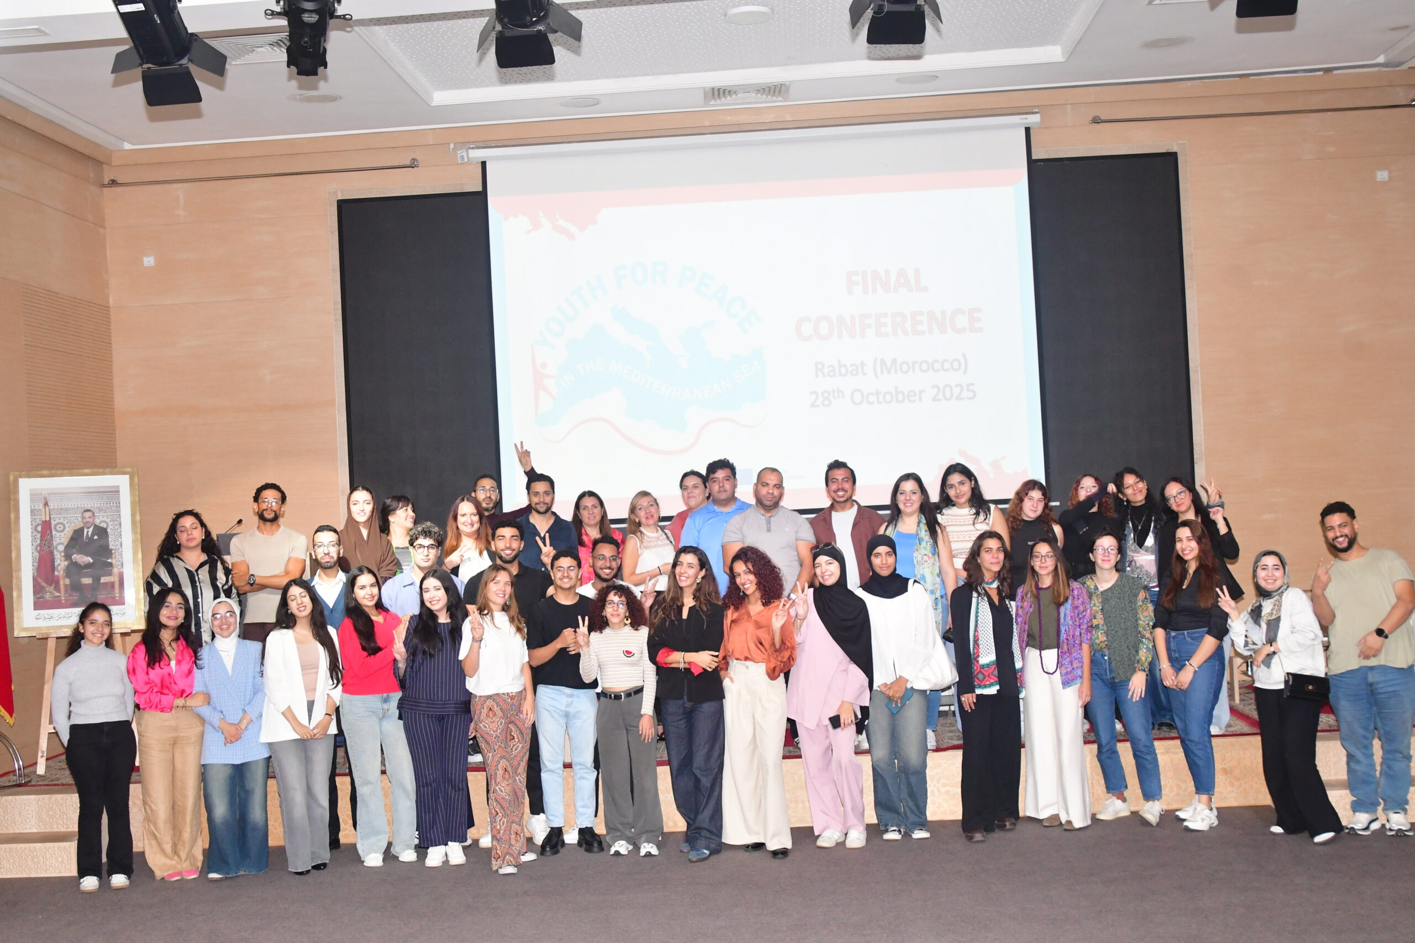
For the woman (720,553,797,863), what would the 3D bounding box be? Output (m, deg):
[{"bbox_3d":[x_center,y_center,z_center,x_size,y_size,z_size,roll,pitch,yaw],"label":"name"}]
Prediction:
[{"bbox_3d":[0.283,1.254,9.093,0.430,1.688,0.360,-3,-1,2],"label":"woman"}]

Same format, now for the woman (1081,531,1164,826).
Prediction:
[{"bbox_3d":[2.403,1.176,9.570,0.500,1.665,0.360,-3,-1,32],"label":"woman"}]

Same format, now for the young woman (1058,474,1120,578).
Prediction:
[{"bbox_3d":[2.379,0.804,10.165,0.470,1.577,0.360,-3,-1,9],"label":"young woman"}]

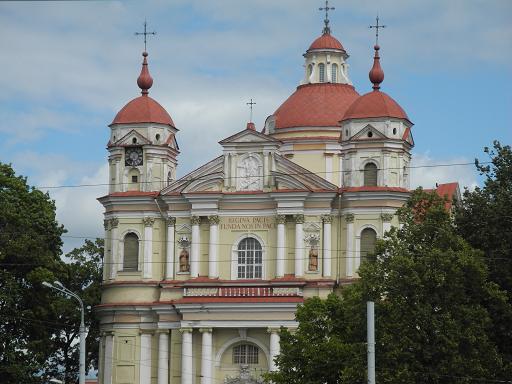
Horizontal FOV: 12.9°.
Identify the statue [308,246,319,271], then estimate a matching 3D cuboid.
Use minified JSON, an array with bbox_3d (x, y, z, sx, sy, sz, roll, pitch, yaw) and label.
[{"bbox_3d":[5.050,5.841,198.756,0.860,2.150,0.650,-1,-8,12],"label":"statue"}]

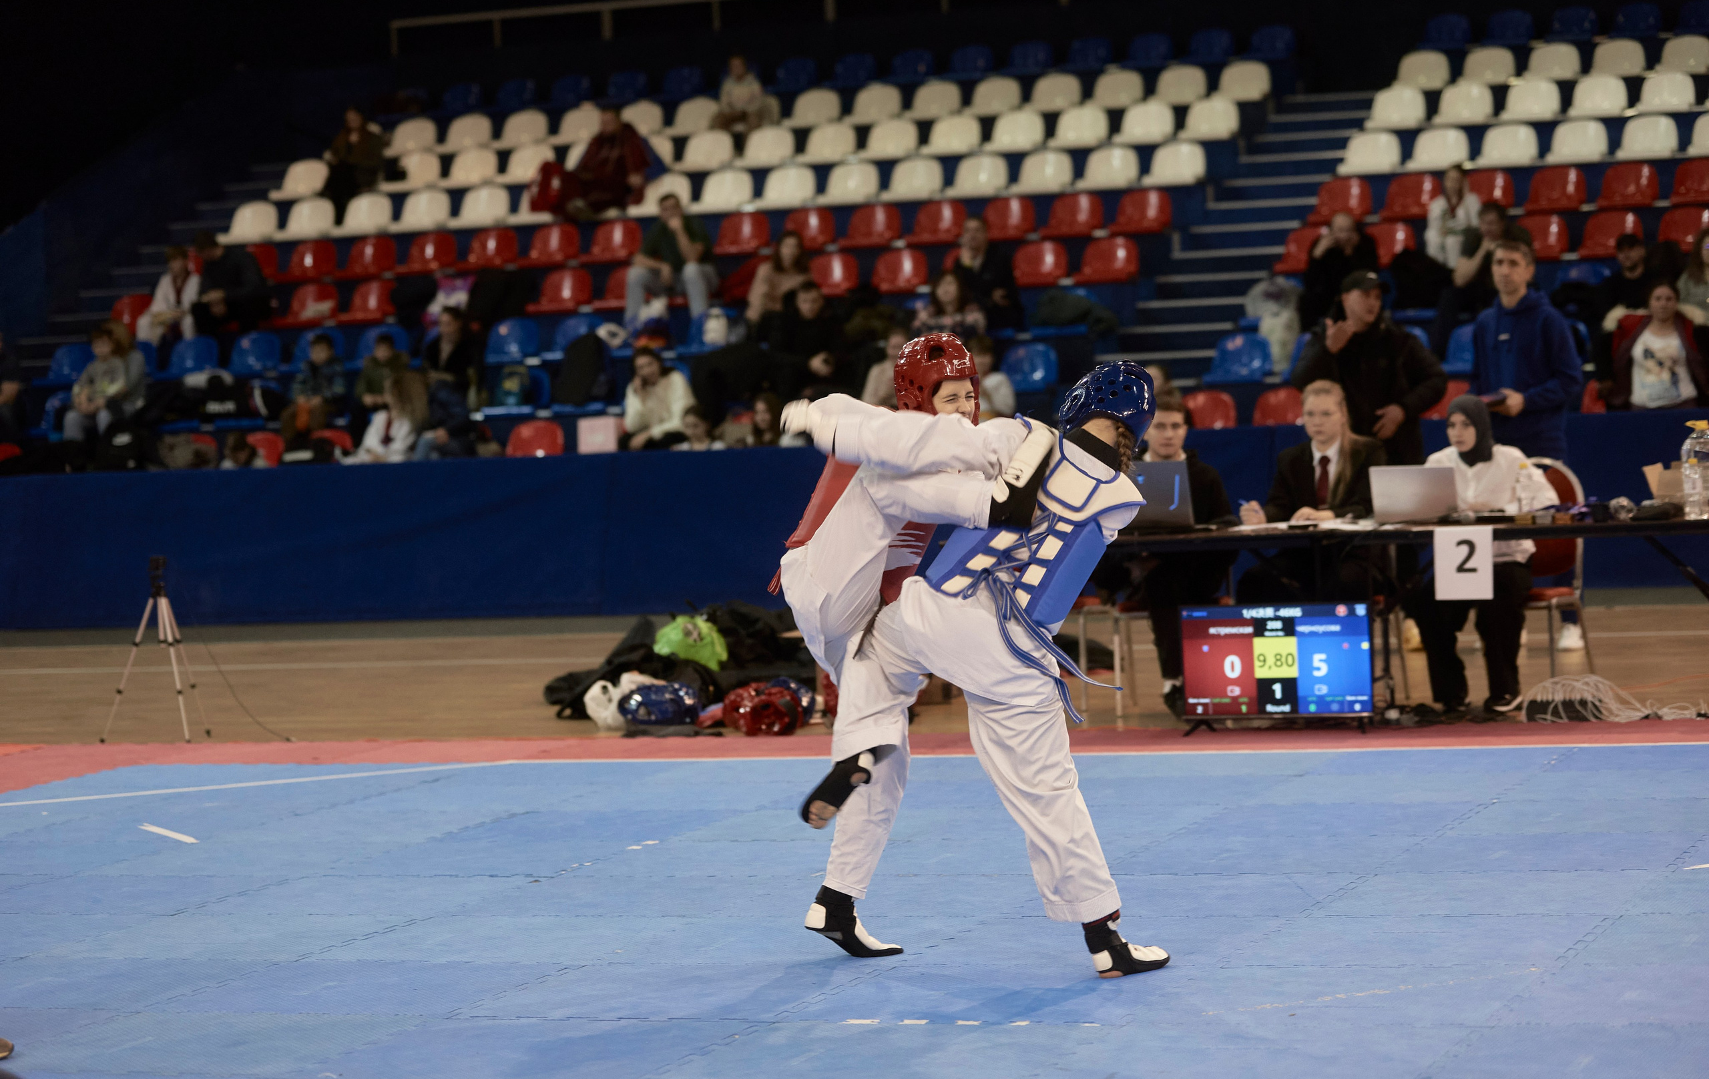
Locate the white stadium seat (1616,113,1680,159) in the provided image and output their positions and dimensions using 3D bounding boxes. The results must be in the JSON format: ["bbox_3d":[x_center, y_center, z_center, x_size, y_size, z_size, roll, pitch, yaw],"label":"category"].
[{"bbox_3d":[5.420,-2.734,29.074,0.410,0.315,0.390,-2,3,18],"label":"white stadium seat"}]

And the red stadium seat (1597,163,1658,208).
[{"bbox_3d":[5.039,-2.294,27.808,0.400,0.315,0.370,-2,3,20],"label":"red stadium seat"}]

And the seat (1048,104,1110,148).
[{"bbox_3d":[1.651,-3.031,31.393,0.410,0.315,0.390,-2,3,18],"label":"seat"}]

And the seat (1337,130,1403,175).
[{"bbox_3d":[3.567,-2.699,29.764,0.397,0.299,0.372,-2,3,19],"label":"seat"}]

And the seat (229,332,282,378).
[{"bbox_3d":[-4.058,-1.246,28.748,0.410,0.310,0.370,-2,3,20],"label":"seat"}]

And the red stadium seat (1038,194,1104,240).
[{"bbox_3d":[1.487,-2.196,29.108,0.400,0.315,0.370,-2,3,20],"label":"red stadium seat"}]

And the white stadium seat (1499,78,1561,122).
[{"bbox_3d":[4.569,-2.963,28.837,0.395,0.290,0.355,-2,3,20],"label":"white stadium seat"}]

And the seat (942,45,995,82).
[{"bbox_3d":[0.888,-3.662,32.787,0.410,0.310,0.370,-2,3,20],"label":"seat"}]

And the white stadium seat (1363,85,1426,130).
[{"bbox_3d":[3.900,-3.098,30.649,0.410,0.315,0.390,-2,3,18],"label":"white stadium seat"}]

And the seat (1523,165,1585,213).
[{"bbox_3d":[4.702,-2.350,28.735,0.410,0.320,0.380,-2,3,19],"label":"seat"}]

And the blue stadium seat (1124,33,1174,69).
[{"bbox_3d":[2.281,-3.798,33.319,0.410,0.300,0.380,-2,3,18],"label":"blue stadium seat"}]

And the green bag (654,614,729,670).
[{"bbox_3d":[-0.705,0.443,18.422,0.340,0.230,0.240,-3,3,-2],"label":"green bag"}]

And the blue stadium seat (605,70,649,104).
[{"bbox_3d":[-1.747,-3.501,33.070,0.395,0.290,0.355,-2,3,20],"label":"blue stadium seat"}]

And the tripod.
[{"bbox_3d":[-2.943,0.459,17.859,0.440,0.770,0.380,-3,3,-9],"label":"tripod"}]

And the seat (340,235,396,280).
[{"bbox_3d":[-3.461,-2.008,30.504,0.410,0.310,0.370,-2,3,20],"label":"seat"}]

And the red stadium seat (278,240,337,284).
[{"bbox_3d":[-3.903,-1.995,30.667,0.410,0.310,0.370,-2,3,20],"label":"red stadium seat"}]

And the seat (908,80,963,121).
[{"bbox_3d":[0.618,-3.409,33.198,0.410,0.320,0.380,-2,3,19],"label":"seat"}]

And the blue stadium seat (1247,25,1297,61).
[{"bbox_3d":[3.455,-4.153,35.757,0.400,0.305,0.390,-2,3,20],"label":"blue stadium seat"}]

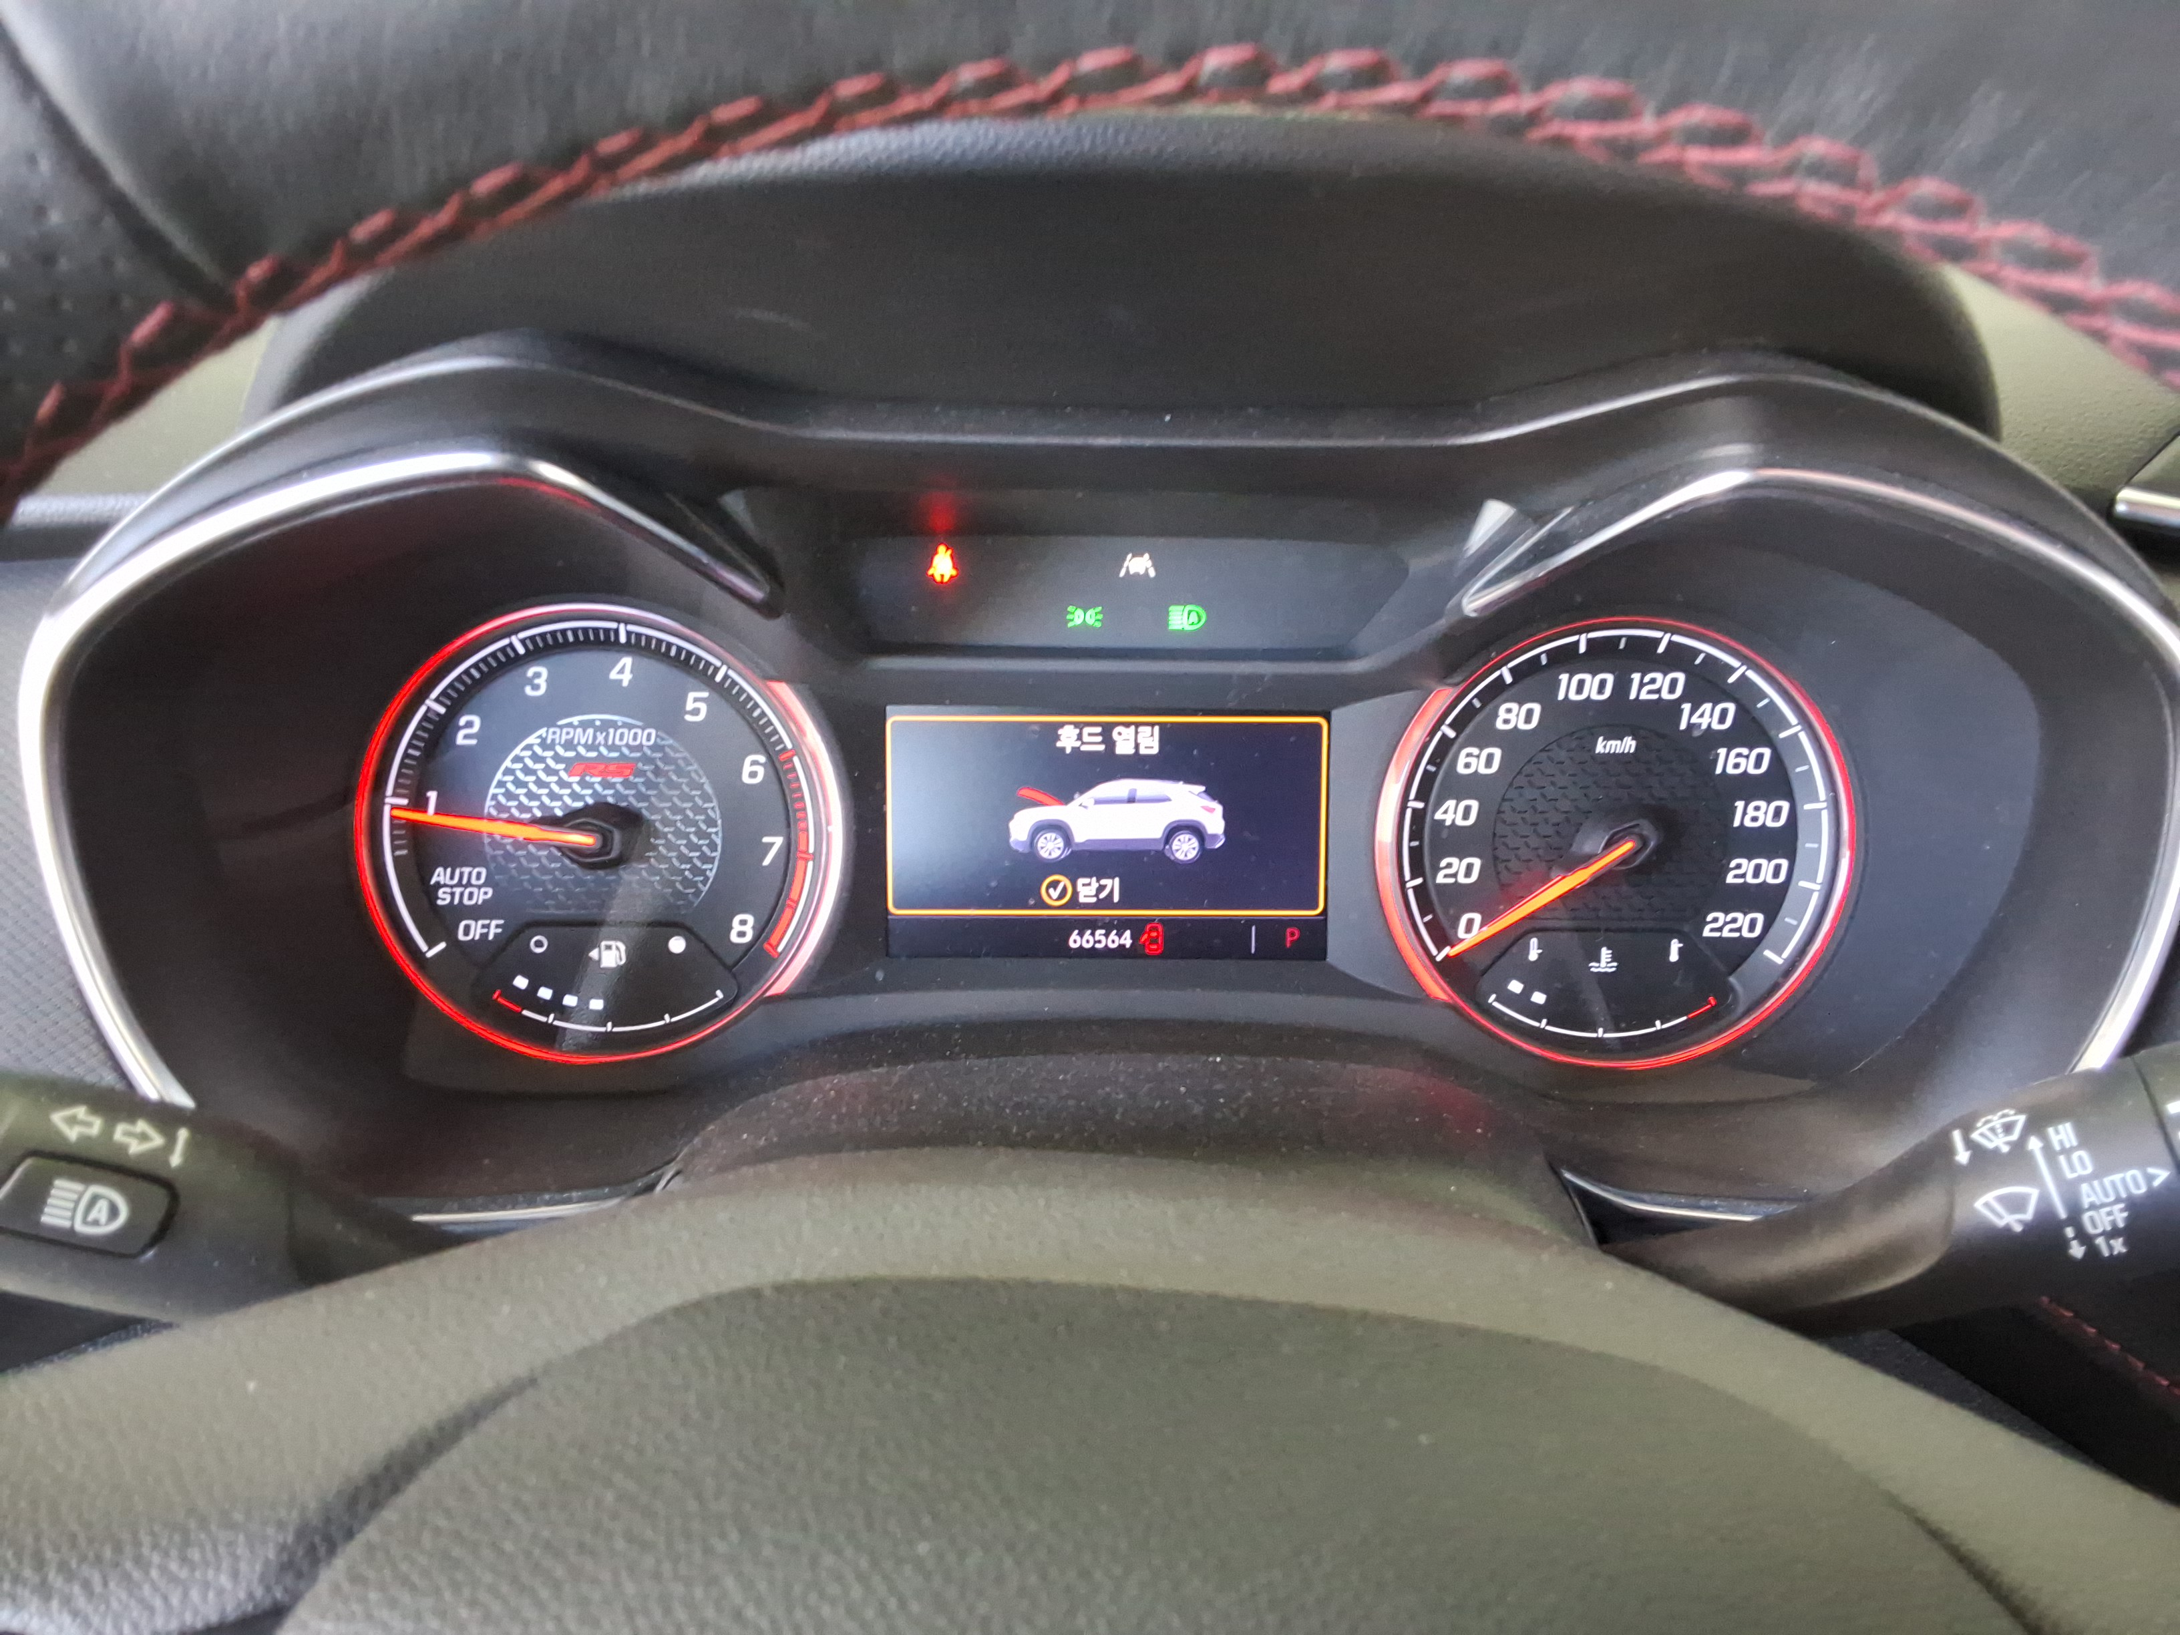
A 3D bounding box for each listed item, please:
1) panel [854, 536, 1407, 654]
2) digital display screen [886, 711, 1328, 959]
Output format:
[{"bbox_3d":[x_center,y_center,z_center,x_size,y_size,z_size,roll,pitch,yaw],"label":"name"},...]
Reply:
[{"bbox_3d":[0.009,-0.048,0.379,0.117,0.025,0.012,0,7,-1],"label":"panel"},{"bbox_3d":[0.004,0.003,0.378,0.094,0.053,0.010,0,7,-1],"label":"digital display screen"}]

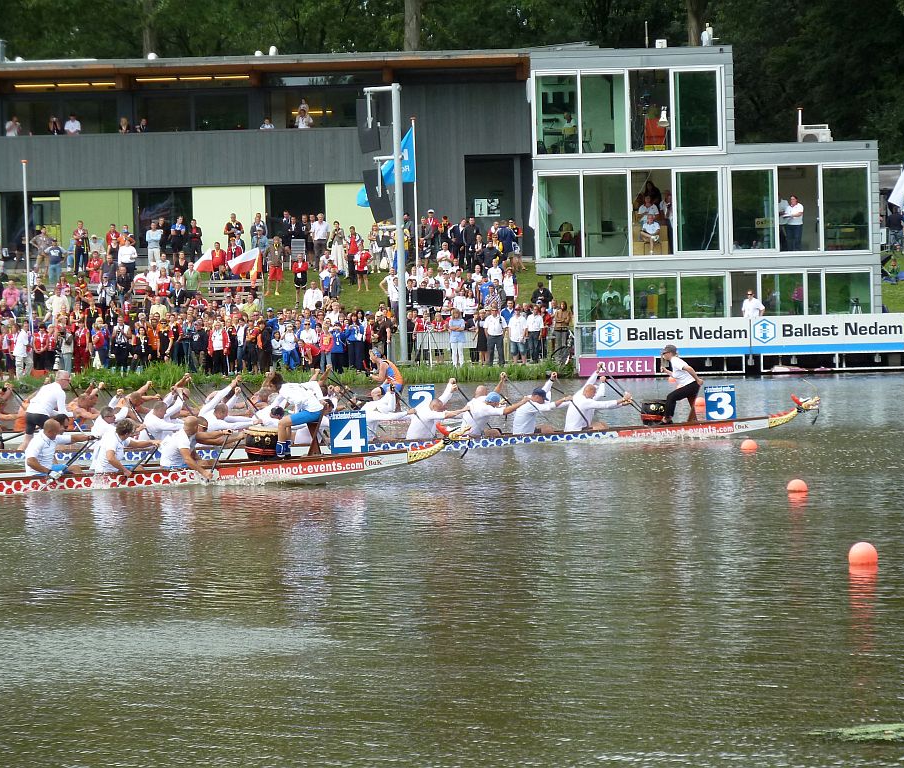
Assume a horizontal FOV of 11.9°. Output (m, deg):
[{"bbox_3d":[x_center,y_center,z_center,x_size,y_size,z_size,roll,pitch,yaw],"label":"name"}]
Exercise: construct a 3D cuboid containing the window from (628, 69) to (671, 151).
[{"bbox_3d":[5.909,-8.153,130.100,1.250,2.400,0.100,-2,1,4],"label":"window"}]

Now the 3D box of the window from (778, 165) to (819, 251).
[{"bbox_3d":[10.374,-5.277,130.000,1.180,2.500,0.120,-1,1,2],"label":"window"}]

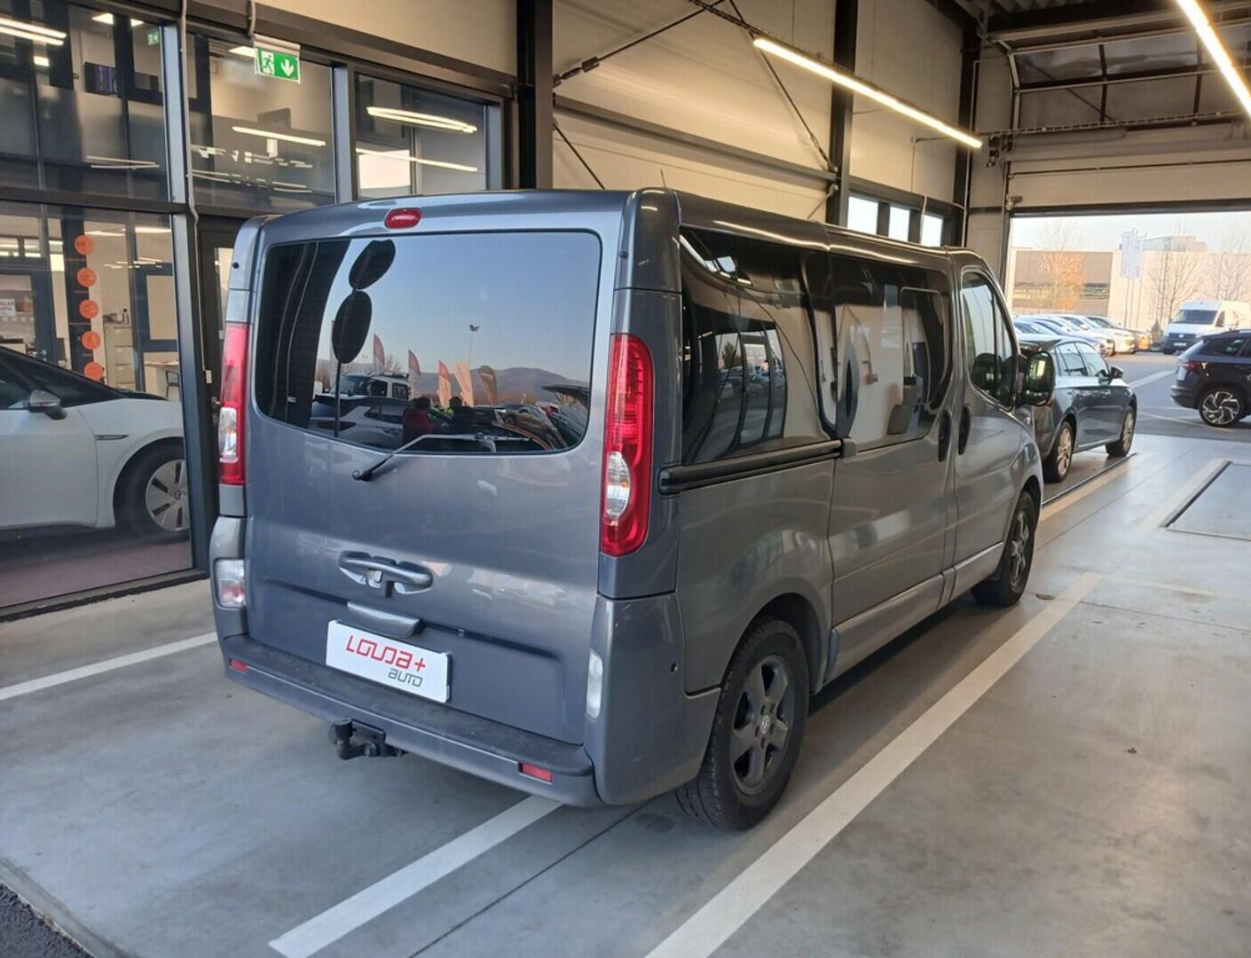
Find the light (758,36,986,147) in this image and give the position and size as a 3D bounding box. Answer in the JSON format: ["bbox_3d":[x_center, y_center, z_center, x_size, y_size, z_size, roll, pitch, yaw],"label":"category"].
[{"bbox_3d":[2.991,-4.202,10.757,0.090,0.080,6.118,9,13,36],"label":"light"}]

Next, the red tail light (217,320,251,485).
[{"bbox_3d":[-1.338,-0.262,3.365,0.135,0.575,0.120,8,8,34],"label":"red tail light"}]

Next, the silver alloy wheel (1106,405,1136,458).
[{"bbox_3d":[6.182,-0.608,12.023,0.215,0.650,0.650,9,12,38],"label":"silver alloy wheel"}]

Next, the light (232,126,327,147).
[{"bbox_3d":[-3.662,-3.647,10.233,0.080,0.070,1.150,9,12,37],"label":"light"}]

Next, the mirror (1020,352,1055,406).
[{"bbox_3d":[2.157,-0.522,5.021,0.180,0.290,0.120,10,13,41],"label":"mirror"}]

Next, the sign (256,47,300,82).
[{"bbox_3d":[-2.123,-2.534,5.866,0.035,0.150,0.290,9,12,37],"label":"sign"}]

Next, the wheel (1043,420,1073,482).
[{"bbox_3d":[4.394,-0.293,9.847,0.210,0.636,0.636,10,13,38],"label":"wheel"}]

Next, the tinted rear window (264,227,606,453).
[{"bbox_3d":[-0.663,-0.407,2.852,1.410,0.630,0.100,8,6,34],"label":"tinted rear window"}]

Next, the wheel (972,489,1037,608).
[{"bbox_3d":[2.212,0.404,5.669,0.215,0.670,0.670,8,12,36],"label":"wheel"}]

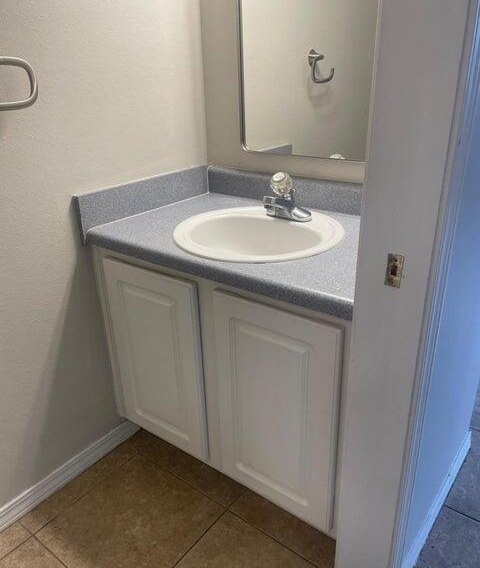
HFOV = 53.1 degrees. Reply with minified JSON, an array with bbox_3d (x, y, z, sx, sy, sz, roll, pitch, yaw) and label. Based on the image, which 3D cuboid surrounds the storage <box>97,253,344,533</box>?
[{"bbox_3d":[0.079,0.197,1.527,0.857,0.694,0.550,15,29,34],"label":"storage"}]

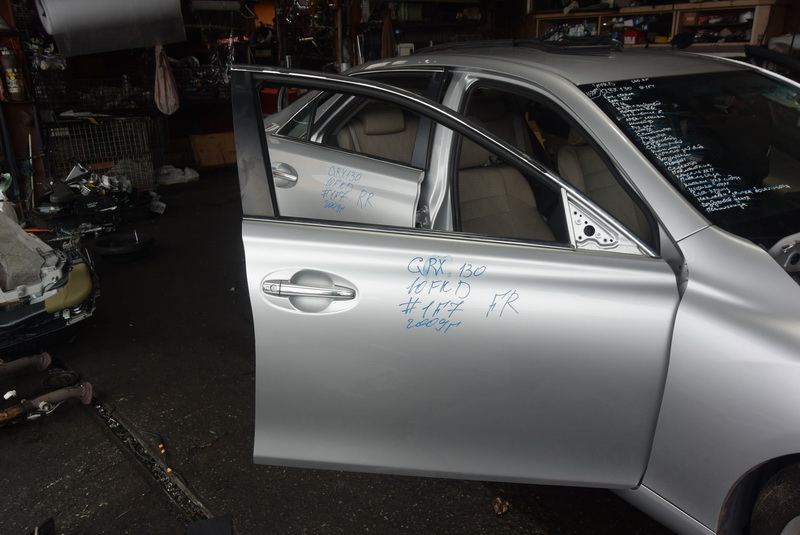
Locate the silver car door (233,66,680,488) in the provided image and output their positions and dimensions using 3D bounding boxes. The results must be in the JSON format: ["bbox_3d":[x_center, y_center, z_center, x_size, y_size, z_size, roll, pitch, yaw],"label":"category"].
[{"bbox_3d":[0.123,0.028,1.683,1.120,1.070,0.280,1,19,6],"label":"silver car door"}]

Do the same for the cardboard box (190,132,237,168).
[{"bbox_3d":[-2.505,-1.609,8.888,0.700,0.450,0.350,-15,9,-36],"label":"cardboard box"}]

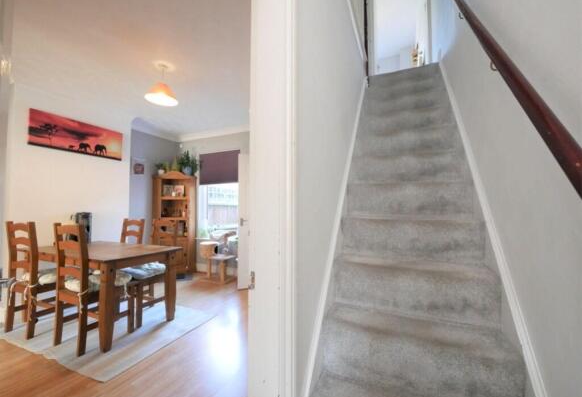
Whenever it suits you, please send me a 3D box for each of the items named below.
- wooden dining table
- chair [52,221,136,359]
[{"bbox_3d":[-2.023,0.924,2.508,1.472,0.769,0.784,-1,-3,23],"label":"wooden dining table"},{"bbox_3d":[-1.796,0.760,2.196,0.425,1.068,0.496,-1,-3,23],"label":"chair"}]

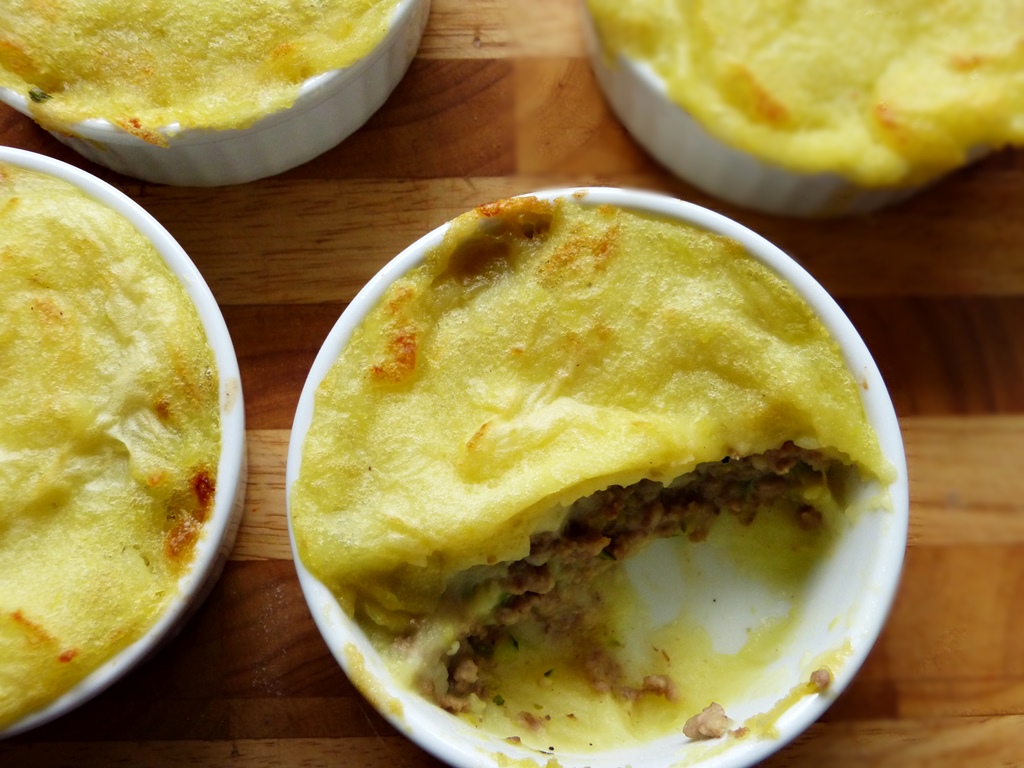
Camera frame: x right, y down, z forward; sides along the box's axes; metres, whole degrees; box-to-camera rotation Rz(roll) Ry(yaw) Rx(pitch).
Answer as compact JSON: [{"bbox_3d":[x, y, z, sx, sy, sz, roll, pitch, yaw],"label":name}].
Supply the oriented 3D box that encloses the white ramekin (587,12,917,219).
[{"bbox_3d":[0.066,-0.090,0.288,0.111,0.035,0.111,0,76,-1],"label":"white ramekin"}]

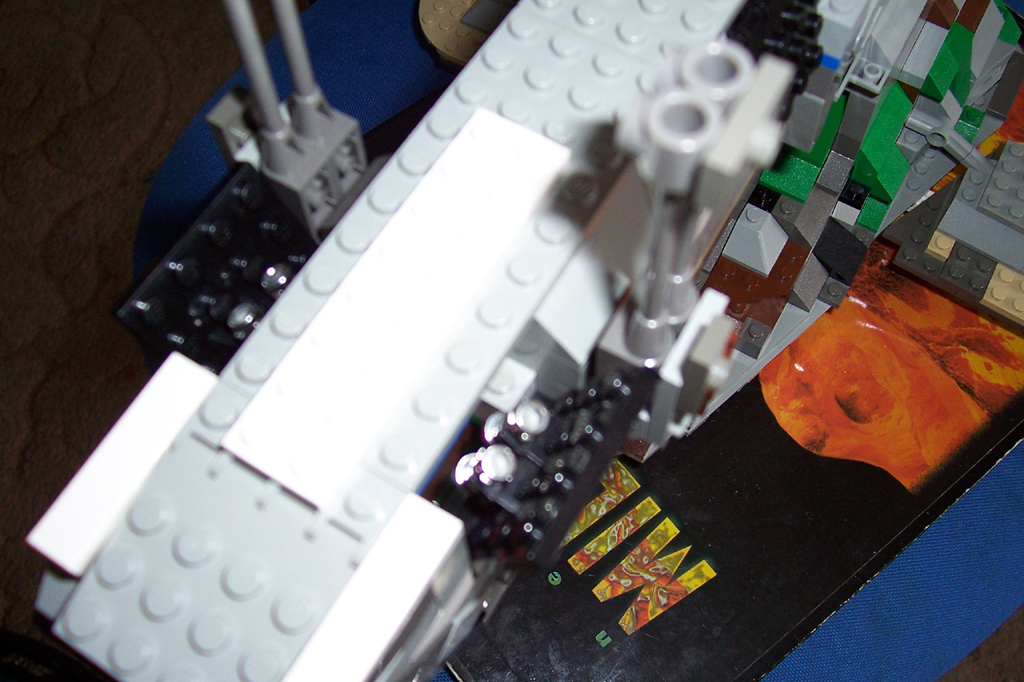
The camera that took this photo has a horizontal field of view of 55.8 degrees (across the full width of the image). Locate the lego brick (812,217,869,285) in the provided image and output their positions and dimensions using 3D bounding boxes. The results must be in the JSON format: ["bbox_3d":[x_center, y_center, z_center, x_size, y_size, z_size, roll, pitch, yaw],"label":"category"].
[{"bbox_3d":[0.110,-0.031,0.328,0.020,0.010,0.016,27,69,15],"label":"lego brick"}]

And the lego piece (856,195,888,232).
[{"bbox_3d":[0.126,-0.047,0.335,0.008,0.010,0.013,27,69,15],"label":"lego piece"}]

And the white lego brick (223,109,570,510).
[{"bbox_3d":[-0.015,-0.007,0.136,0.016,0.005,0.064,28,67,13],"label":"white lego brick"}]

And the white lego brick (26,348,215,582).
[{"bbox_3d":[-0.053,0.018,0.138,0.008,0.010,0.032,27,70,12],"label":"white lego brick"}]

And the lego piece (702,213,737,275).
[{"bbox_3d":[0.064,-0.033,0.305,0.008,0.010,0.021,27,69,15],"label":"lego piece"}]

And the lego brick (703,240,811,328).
[{"bbox_3d":[0.078,-0.021,0.308,0.024,0.007,0.034,27,70,12],"label":"lego brick"}]

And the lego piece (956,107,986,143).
[{"bbox_3d":[0.171,-0.080,0.363,0.008,0.011,0.015,27,70,12],"label":"lego piece"}]

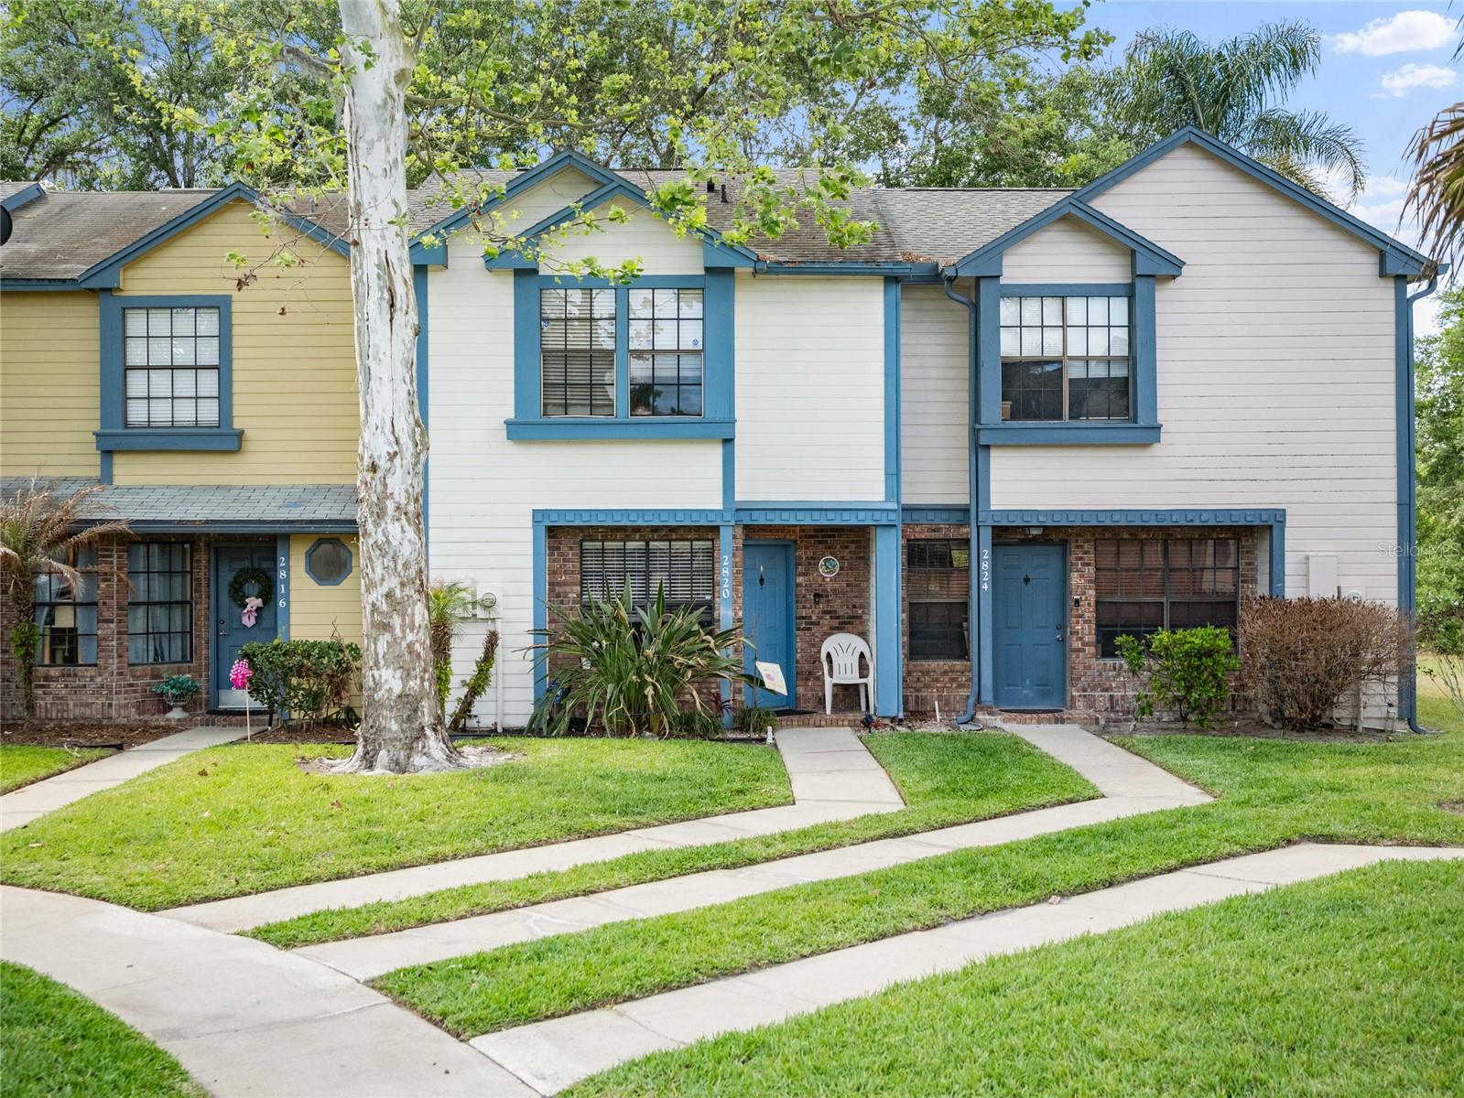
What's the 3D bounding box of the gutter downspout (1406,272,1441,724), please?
[{"bbox_3d":[8.240,-0.550,21.200,0.420,5.530,0.110,0,-1,0],"label":"gutter downspout"}]

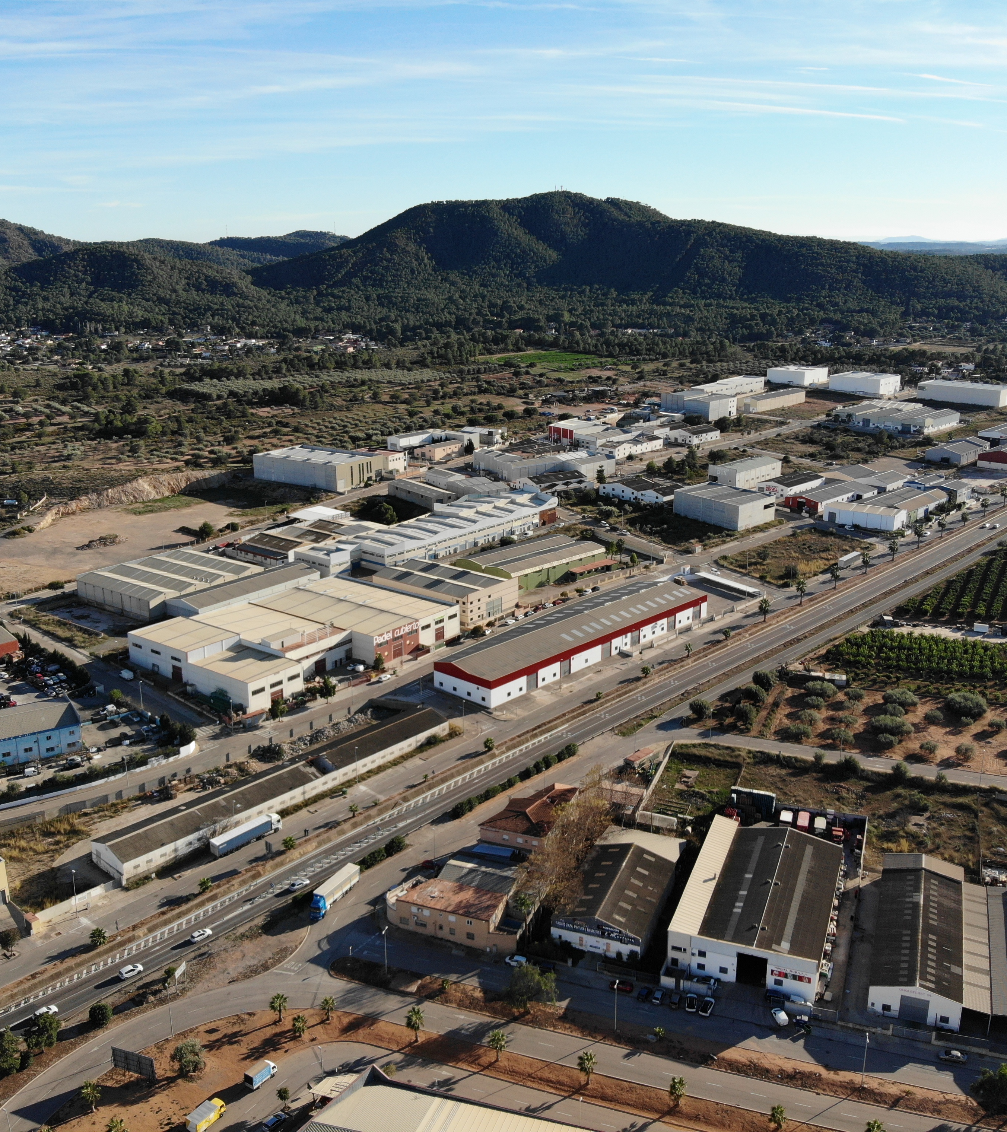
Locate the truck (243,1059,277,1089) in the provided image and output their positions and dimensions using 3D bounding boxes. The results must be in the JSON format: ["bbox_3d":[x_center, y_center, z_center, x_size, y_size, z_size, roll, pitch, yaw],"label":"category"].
[{"bbox_3d":[-42.097,88.256,182.169,2.090,2.830,5.220,12,21,34],"label":"truck"}]

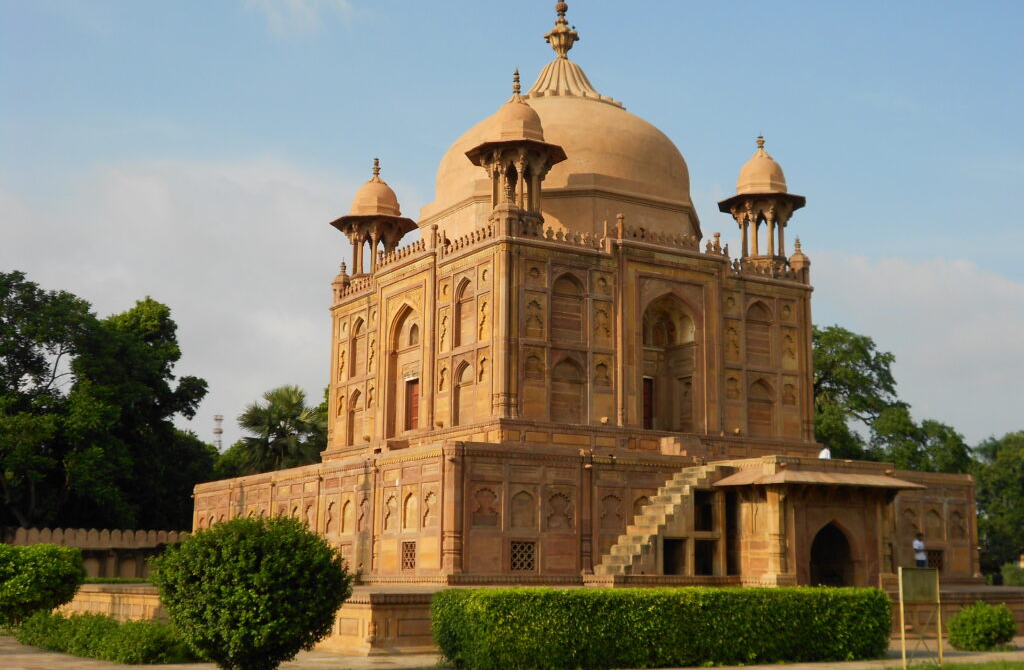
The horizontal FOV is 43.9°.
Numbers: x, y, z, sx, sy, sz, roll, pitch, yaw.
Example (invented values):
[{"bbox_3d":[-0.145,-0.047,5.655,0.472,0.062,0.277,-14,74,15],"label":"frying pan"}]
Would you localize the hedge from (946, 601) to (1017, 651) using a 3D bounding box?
[{"bbox_3d":[10.805,6.651,29.404,1.520,1.140,1.450,-3,-11,19],"label":"hedge"}]

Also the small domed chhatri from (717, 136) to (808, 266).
[{"bbox_3d":[8.803,-4.629,44.754,3.031,4.938,3.031,7,-12,-31],"label":"small domed chhatri"}]

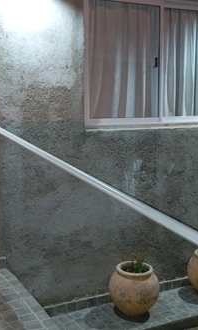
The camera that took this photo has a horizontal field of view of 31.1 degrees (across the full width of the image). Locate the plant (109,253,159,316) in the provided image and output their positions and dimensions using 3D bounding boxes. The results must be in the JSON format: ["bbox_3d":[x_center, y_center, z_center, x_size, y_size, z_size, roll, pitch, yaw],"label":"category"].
[{"bbox_3d":[0.263,0.928,2.625,0.373,0.347,0.373,-1,7,0],"label":"plant"}]

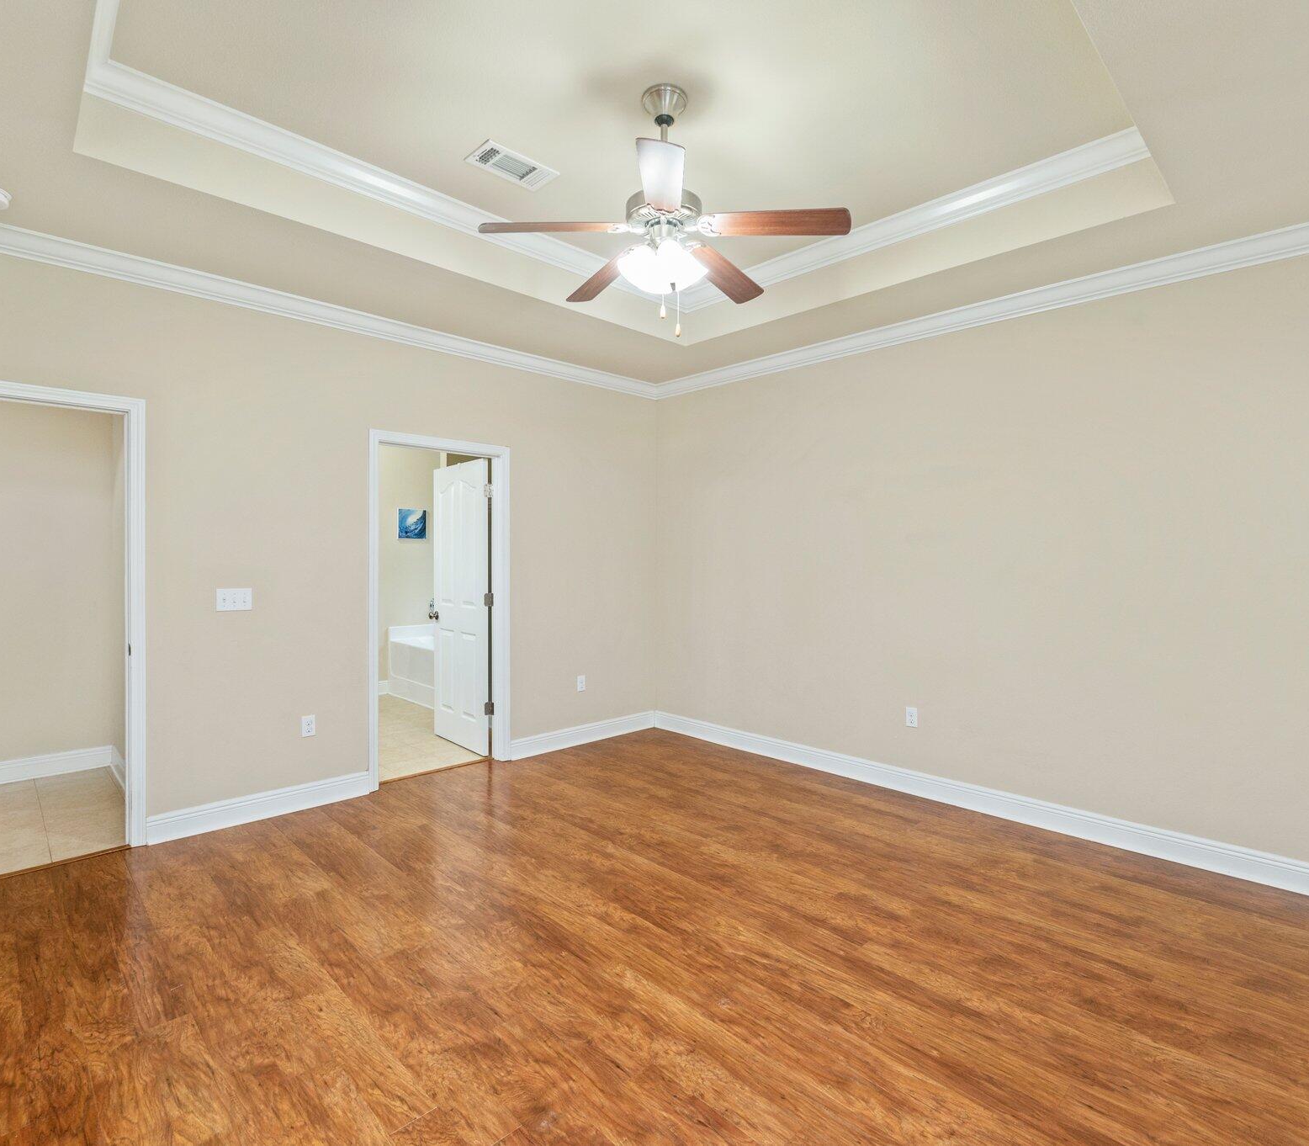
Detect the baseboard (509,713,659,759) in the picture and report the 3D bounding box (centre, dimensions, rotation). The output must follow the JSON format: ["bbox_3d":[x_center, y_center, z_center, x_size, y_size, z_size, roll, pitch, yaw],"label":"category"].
[{"bbox_3d":[-0.497,1.217,5.051,1.360,0.131,0.020,-1,1,-44],"label":"baseboard"}]

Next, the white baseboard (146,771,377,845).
[{"bbox_3d":[-2.051,1.234,3.563,1.035,0.130,0.020,-1,1,-44],"label":"white baseboard"}]

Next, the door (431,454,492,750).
[{"bbox_3d":[-1.427,0.246,4.918,0.040,2.045,0.780,-1,1,-44],"label":"door"}]

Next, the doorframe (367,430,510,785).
[{"bbox_3d":[-1.367,0.225,4.276,0.950,2.125,0.140,-1,1,-44],"label":"doorframe"}]

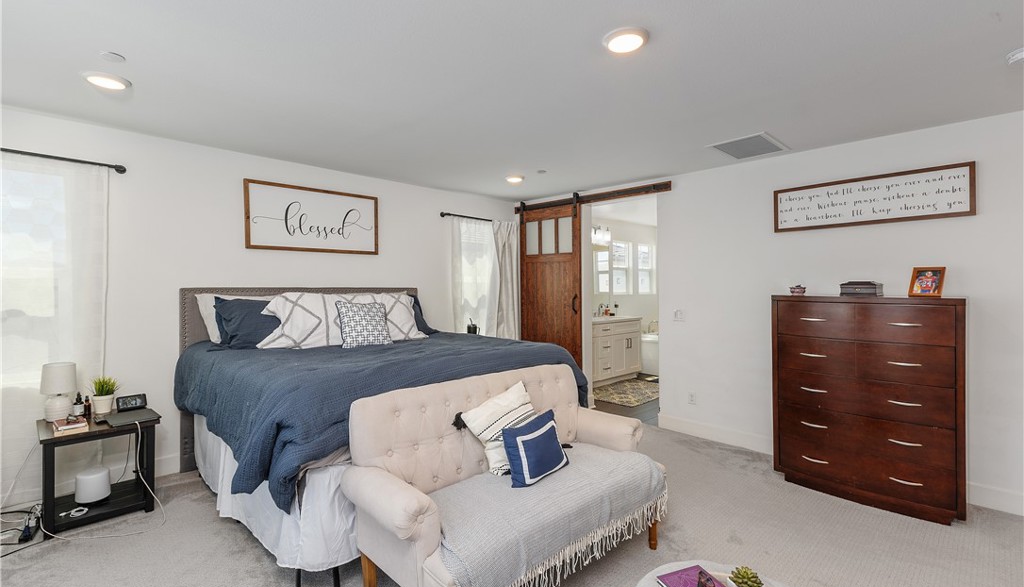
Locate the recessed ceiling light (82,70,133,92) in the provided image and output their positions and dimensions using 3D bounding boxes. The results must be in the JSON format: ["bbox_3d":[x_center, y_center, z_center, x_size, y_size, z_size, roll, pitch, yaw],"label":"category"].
[{"bbox_3d":[-2.141,-1.124,2.413,0.199,0.025,0.199,0,0,-42],"label":"recessed ceiling light"}]

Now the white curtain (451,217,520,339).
[{"bbox_3d":[-0.295,0.213,5.633,1.122,2.244,0.099,0,1,-44],"label":"white curtain"}]

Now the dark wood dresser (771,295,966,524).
[{"bbox_3d":[2.458,0.710,3.217,0.525,1.369,1.079,0,1,-44],"label":"dark wood dresser"}]

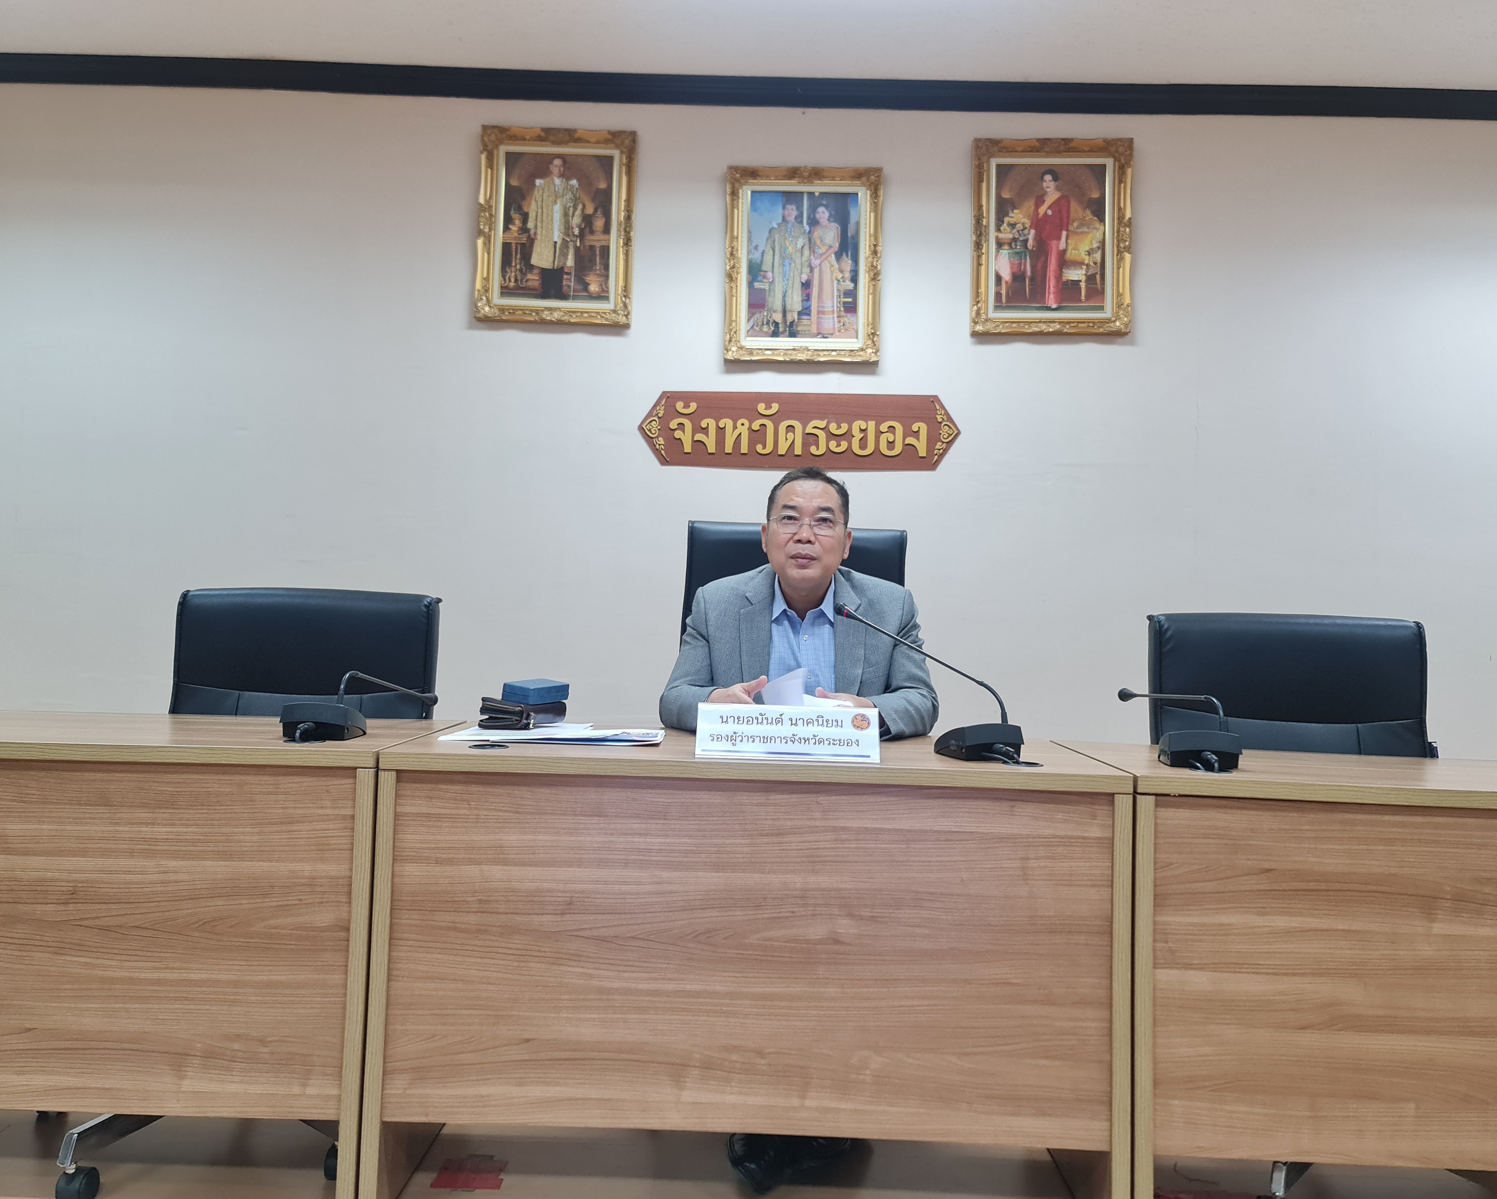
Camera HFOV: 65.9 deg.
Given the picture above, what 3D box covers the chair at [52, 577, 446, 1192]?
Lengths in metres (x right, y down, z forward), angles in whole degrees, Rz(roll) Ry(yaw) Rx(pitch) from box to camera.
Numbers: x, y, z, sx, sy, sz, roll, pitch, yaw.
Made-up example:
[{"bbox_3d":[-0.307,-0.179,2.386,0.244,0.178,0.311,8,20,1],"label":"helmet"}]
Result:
[{"bbox_3d":[-0.976,0.490,2.212,0.660,1.000,0.720,2,-2,1],"label":"chair"}]

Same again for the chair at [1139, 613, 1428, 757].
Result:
[{"bbox_3d":[1.128,0.538,2.196,0.650,1.026,0.690,2,-1,4],"label":"chair"}]

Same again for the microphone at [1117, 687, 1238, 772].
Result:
[{"bbox_3d":[0.778,0.229,2.132,0.122,0.120,0.355,2,-1,-3],"label":"microphone"}]

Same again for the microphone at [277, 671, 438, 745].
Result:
[{"bbox_3d":[-0.715,0.187,2.163,0.160,0.118,0.350,2,-1,6],"label":"microphone"}]

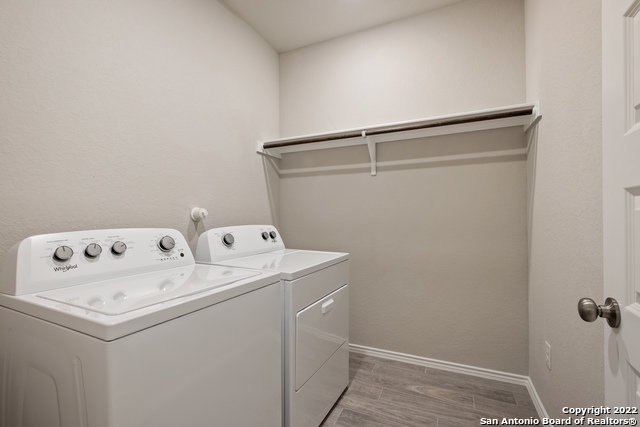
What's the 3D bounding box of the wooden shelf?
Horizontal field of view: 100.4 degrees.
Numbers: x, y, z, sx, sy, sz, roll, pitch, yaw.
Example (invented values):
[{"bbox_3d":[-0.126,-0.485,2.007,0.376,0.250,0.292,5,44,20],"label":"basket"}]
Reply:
[{"bbox_3d":[0.431,-0.485,2.103,2.012,0.321,0.330,0,-1,25],"label":"wooden shelf"}]

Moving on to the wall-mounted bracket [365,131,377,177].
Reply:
[{"bbox_3d":[0.404,-0.474,2.152,0.039,0.300,0.264,0,-1,25],"label":"wall-mounted bracket"}]

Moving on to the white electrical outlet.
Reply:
[{"bbox_3d":[1.231,0.766,1.440,0.008,0.119,0.073,0,-1,25],"label":"white electrical outlet"}]

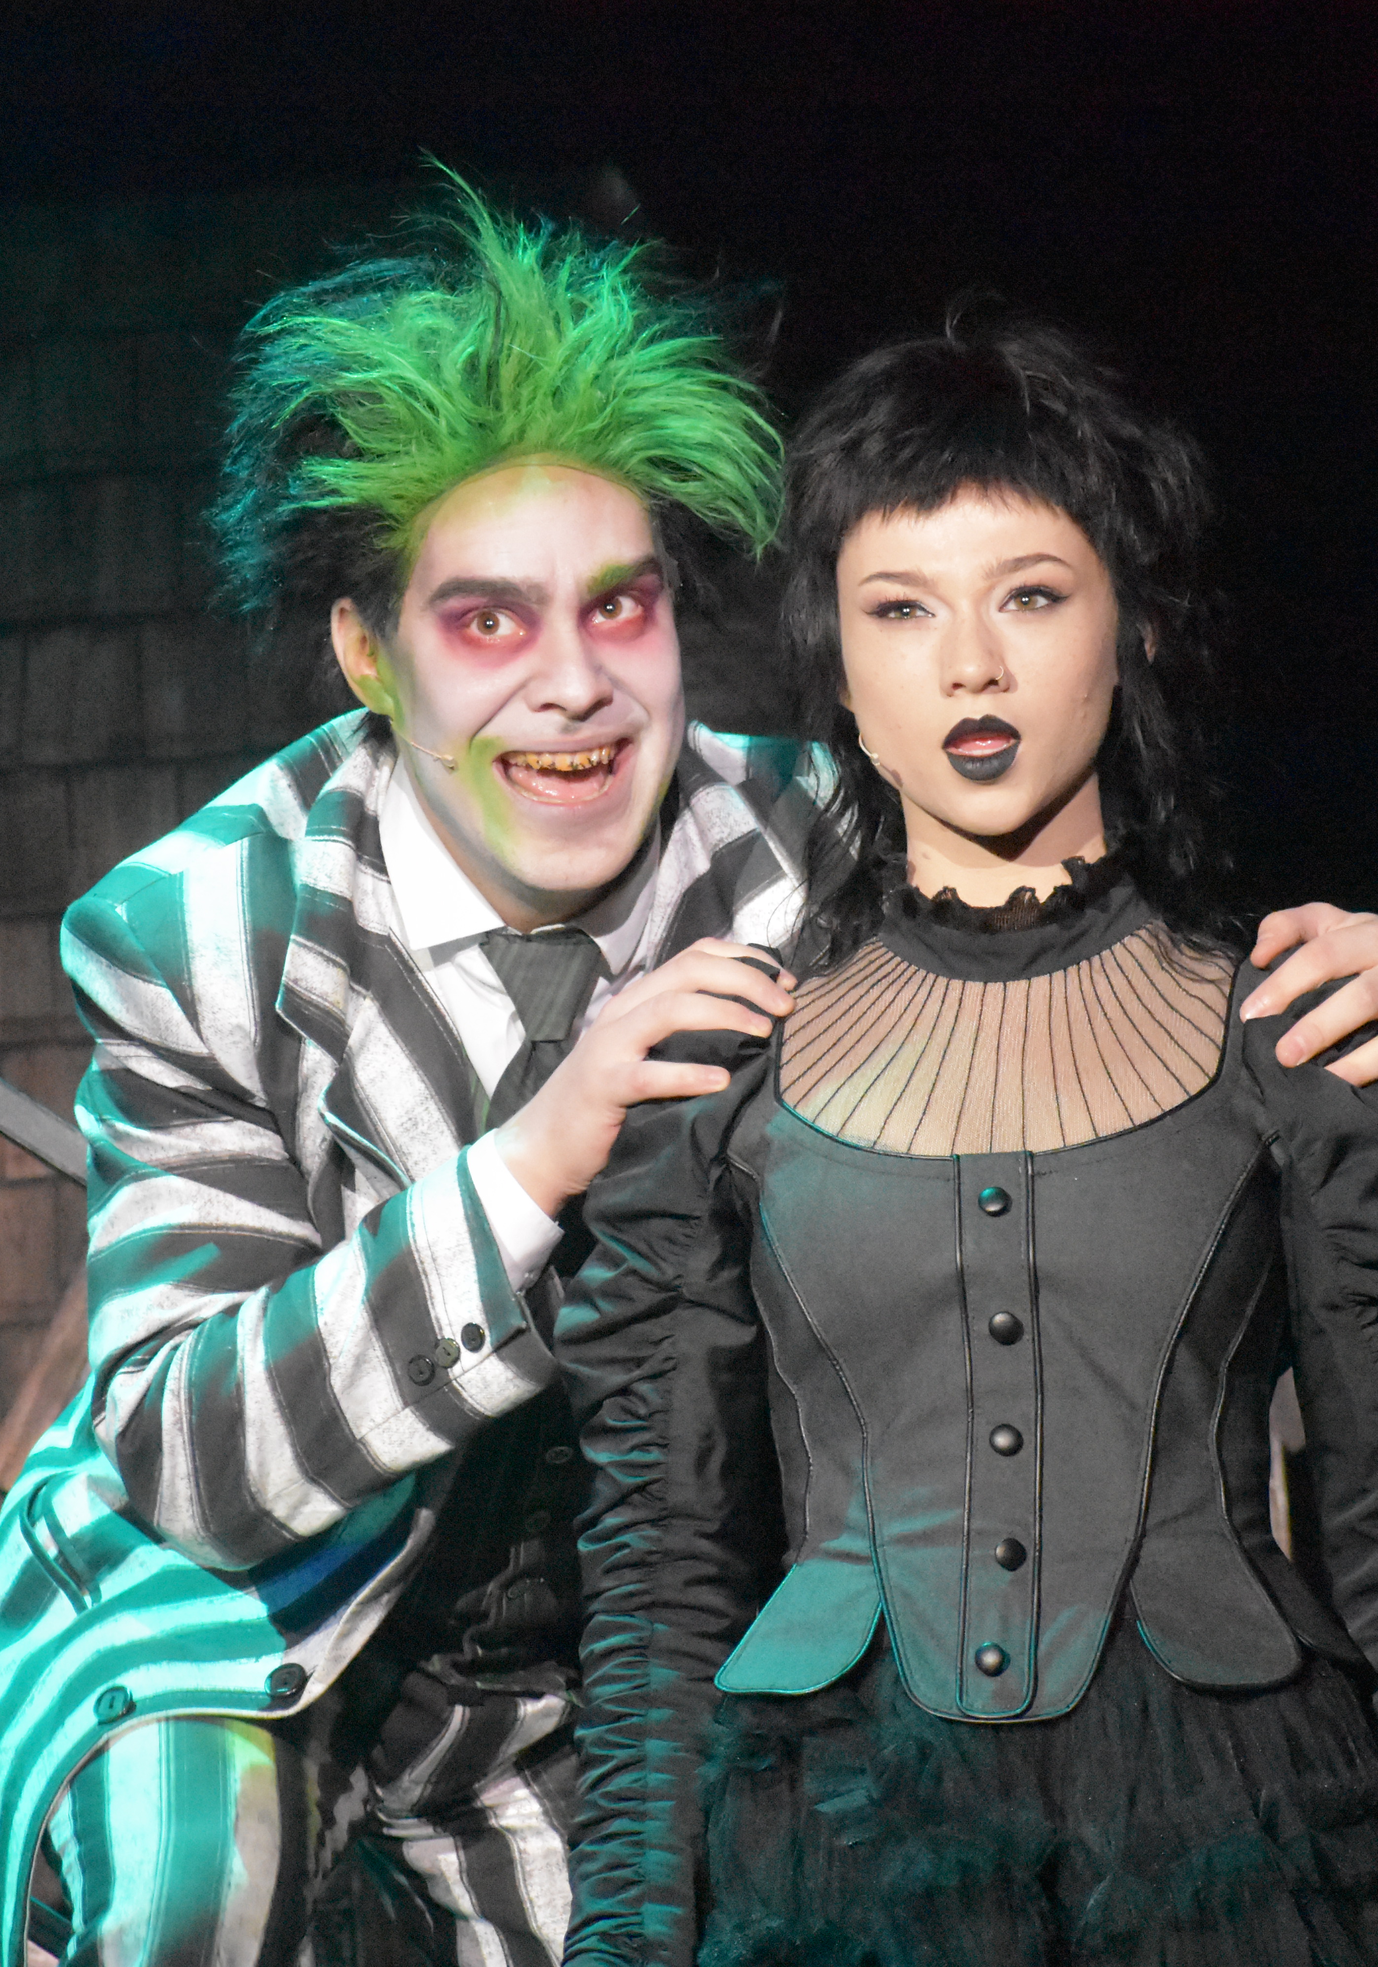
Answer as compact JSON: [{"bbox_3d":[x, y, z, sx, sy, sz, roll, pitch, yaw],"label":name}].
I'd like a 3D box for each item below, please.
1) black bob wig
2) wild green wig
[{"bbox_3d":[0.154,-0.163,8.250,0.215,0.312,0.240,-4,-1,5],"label":"black bob wig"},{"bbox_3d":[-0.093,-0.283,8.350,0.270,0.225,0.270,-8,5,-19],"label":"wild green wig"}]

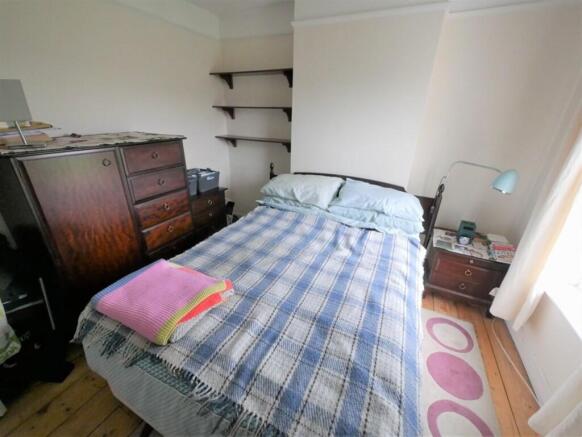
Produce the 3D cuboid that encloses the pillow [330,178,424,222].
[{"bbox_3d":[0.752,-0.167,2.018,0.720,0.195,0.390,14,26,26],"label":"pillow"}]

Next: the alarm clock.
[{"bbox_3d":[1.452,0.128,1.944,0.105,0.180,0.095,14,26,26],"label":"alarm clock"}]

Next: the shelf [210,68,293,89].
[{"bbox_3d":[-0.413,-1.543,2.629,1.095,0.130,0.205,14,26,26],"label":"shelf"}]

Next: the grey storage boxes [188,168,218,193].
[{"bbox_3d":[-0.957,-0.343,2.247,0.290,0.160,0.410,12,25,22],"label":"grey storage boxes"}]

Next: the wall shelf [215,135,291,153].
[{"bbox_3d":[-0.433,-0.905,2.899,1.095,0.135,0.205,14,26,26],"label":"wall shelf"}]

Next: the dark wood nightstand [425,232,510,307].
[{"bbox_3d":[1.504,0.443,2.084,0.540,0.505,0.475,14,26,26],"label":"dark wood nightstand"}]

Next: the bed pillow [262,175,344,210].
[{"bbox_3d":[0.091,-0.311,2.355,0.770,0.200,0.390,14,26,26],"label":"bed pillow"}]

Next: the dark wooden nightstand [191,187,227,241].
[{"bbox_3d":[-1.021,0.041,2.577,0.480,0.715,0.500,14,26,26],"label":"dark wooden nightstand"}]

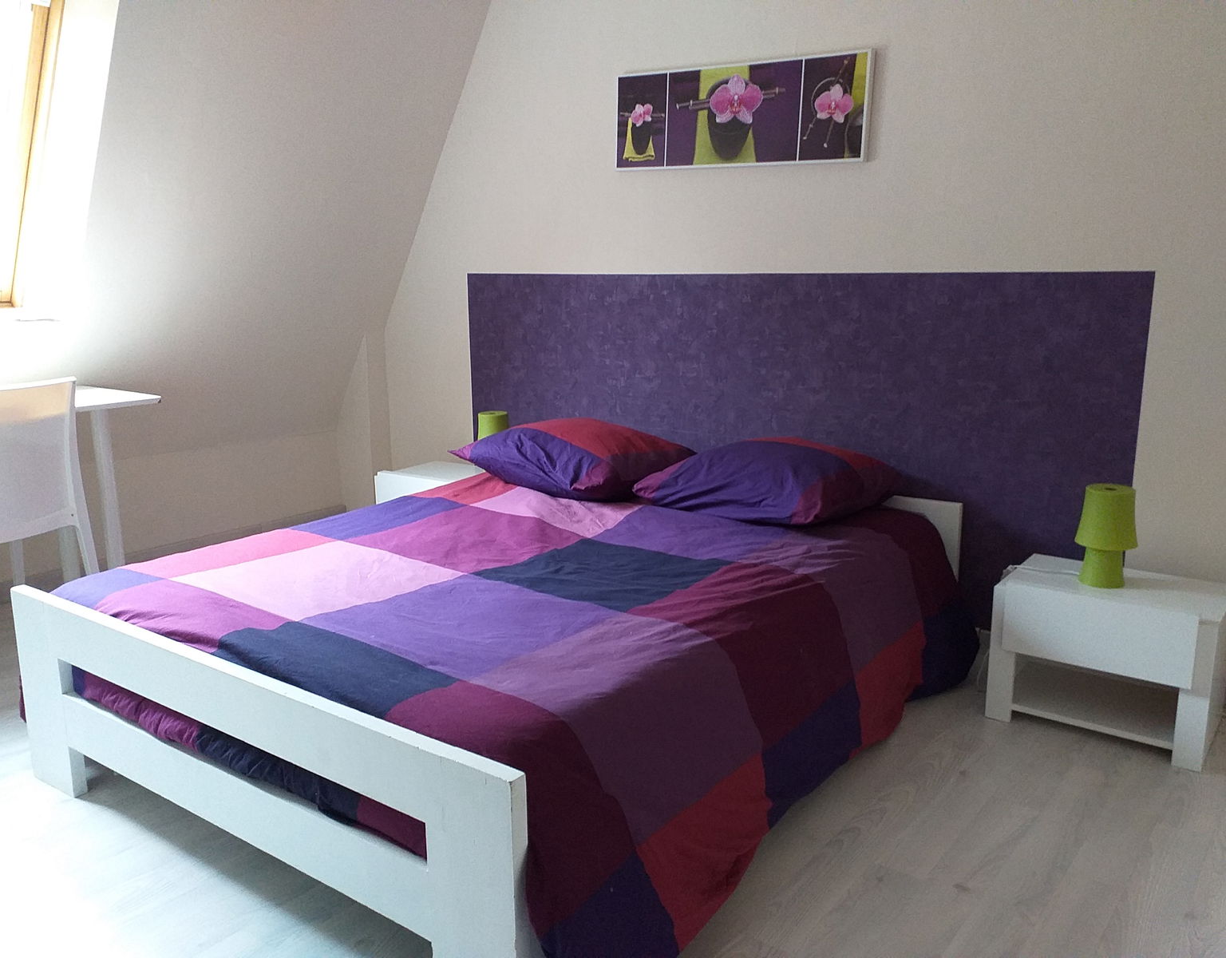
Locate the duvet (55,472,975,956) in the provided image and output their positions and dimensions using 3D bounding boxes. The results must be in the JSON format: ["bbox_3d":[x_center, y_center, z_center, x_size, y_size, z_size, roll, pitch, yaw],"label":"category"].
[{"bbox_3d":[-0.152,0.351,2.499,1.720,0.460,1.900,8,14,34],"label":"duvet"}]

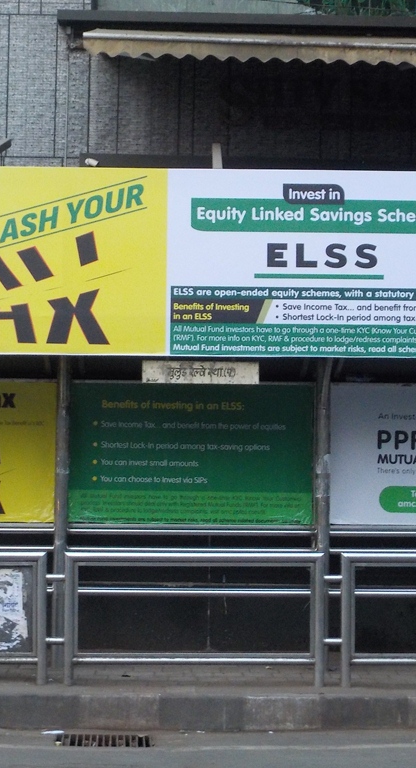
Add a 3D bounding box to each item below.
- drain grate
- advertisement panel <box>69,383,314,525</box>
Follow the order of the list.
[{"bbox_3d":[-0.579,2.023,9.645,0.567,0.040,0.475,1,-2,-3],"label":"drain grate"},{"bbox_3d":[-0.117,0.468,11.599,1.676,0.962,0.050,1,-2,-3],"label":"advertisement panel"}]

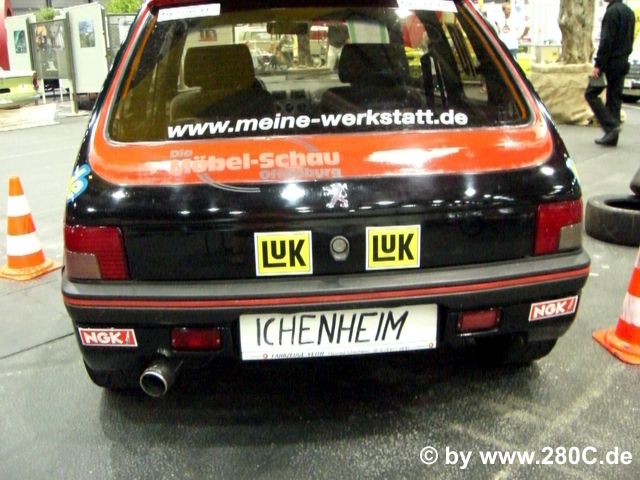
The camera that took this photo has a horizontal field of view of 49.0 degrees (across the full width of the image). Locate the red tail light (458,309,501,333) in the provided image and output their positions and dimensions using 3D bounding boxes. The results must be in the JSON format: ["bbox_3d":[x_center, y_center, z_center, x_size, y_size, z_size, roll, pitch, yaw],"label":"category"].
[{"bbox_3d":[0.438,0.217,1.935,0.121,0.054,0.040,-5,16,-9],"label":"red tail light"}]

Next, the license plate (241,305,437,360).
[{"bbox_3d":[0.056,0.247,1.883,0.527,0.130,0.015,-3,16,-5],"label":"license plate"}]

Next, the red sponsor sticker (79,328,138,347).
[{"bbox_3d":[-0.572,0.264,1.900,0.163,0.053,0.010,-1,21,13],"label":"red sponsor sticker"}]

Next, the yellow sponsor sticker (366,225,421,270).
[{"bbox_3d":[0.194,0.021,1.870,0.148,0.118,0.010,-3,16,-5],"label":"yellow sponsor sticker"}]

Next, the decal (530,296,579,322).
[{"bbox_3d":[0.670,0.196,2.005,0.163,0.053,0.010,-7,22,-21],"label":"decal"}]

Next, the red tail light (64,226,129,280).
[{"bbox_3d":[-0.606,0.038,1.901,0.190,0.145,0.090,1,16,11],"label":"red tail light"}]

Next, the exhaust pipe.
[{"bbox_3d":[-0.439,0.365,1.950,0.075,0.075,0.160,-1,16,3],"label":"exhaust pipe"}]

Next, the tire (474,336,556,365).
[{"bbox_3d":[0.657,0.164,2.545,0.180,0.566,0.566,-3,16,-5],"label":"tire"}]

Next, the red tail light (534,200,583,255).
[{"bbox_3d":[0.678,-0.035,2.006,0.190,0.145,0.090,-8,17,-20],"label":"red tail light"}]

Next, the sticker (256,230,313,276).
[{"bbox_3d":[-0.096,0.038,1.846,0.148,0.118,0.010,-3,16,-5],"label":"sticker"}]

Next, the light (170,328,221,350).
[{"bbox_3d":[-0.330,0.261,1.872,0.121,0.054,0.040,-2,16,0],"label":"light"}]

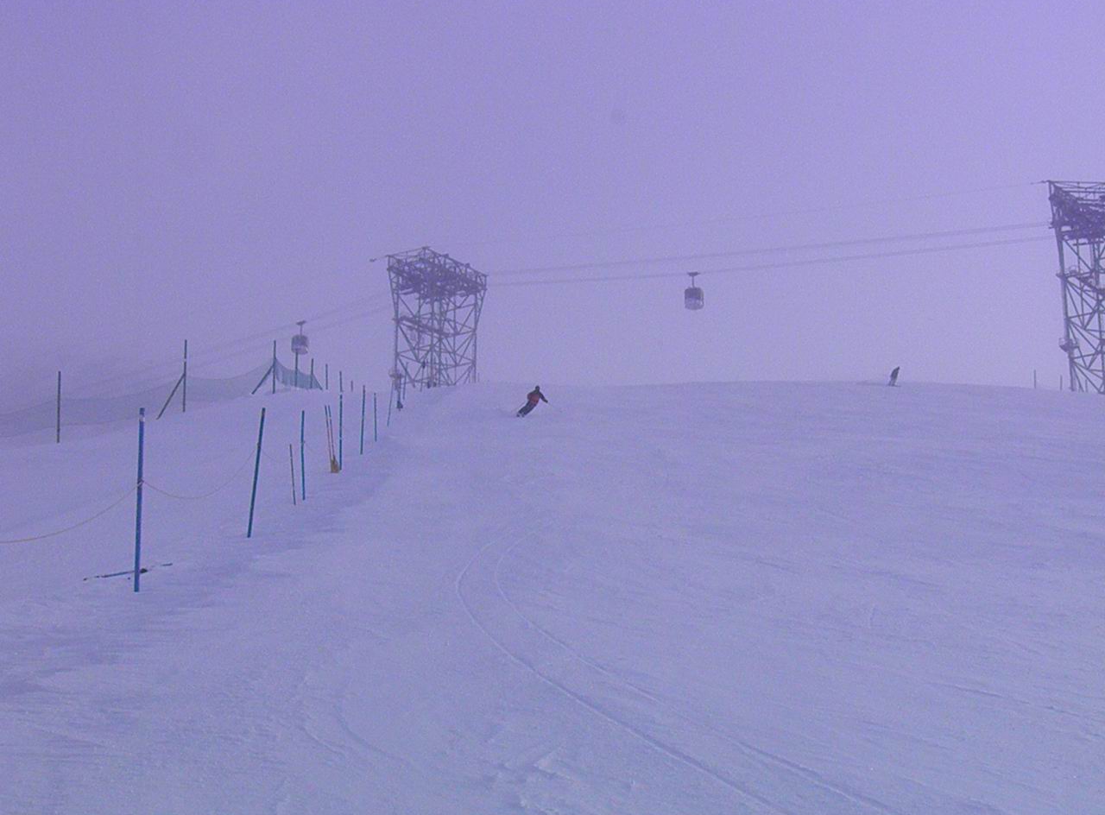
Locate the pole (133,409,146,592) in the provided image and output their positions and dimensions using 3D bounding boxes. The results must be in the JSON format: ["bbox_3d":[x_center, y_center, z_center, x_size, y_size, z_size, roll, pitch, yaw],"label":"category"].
[{"bbox_3d":[-3.934,0.869,18.858,0.042,1.780,0.042,-2,-16,0],"label":"pole"}]

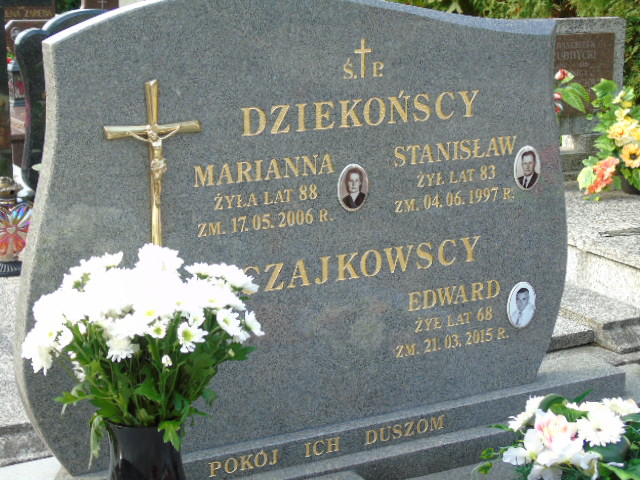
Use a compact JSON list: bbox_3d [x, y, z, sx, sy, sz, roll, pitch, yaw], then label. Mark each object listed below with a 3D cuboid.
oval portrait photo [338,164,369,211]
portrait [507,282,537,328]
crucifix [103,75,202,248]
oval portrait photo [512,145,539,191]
[{"bbox_3d":[0.075,-0.113,2.858,0.075,0.104,0.010,-7,15,-27],"label":"oval portrait photo"},{"bbox_3d":[0.487,0.157,3.150,0.085,0.115,0.010,-7,15,-27],"label":"portrait"},{"bbox_3d":[-0.329,-0.112,2.621,0.201,0.410,0.036,-7,15,-27],"label":"crucifix"},{"bbox_3d":[0.488,-0.168,3.073,0.075,0.105,0.010,-7,15,-27],"label":"oval portrait photo"}]

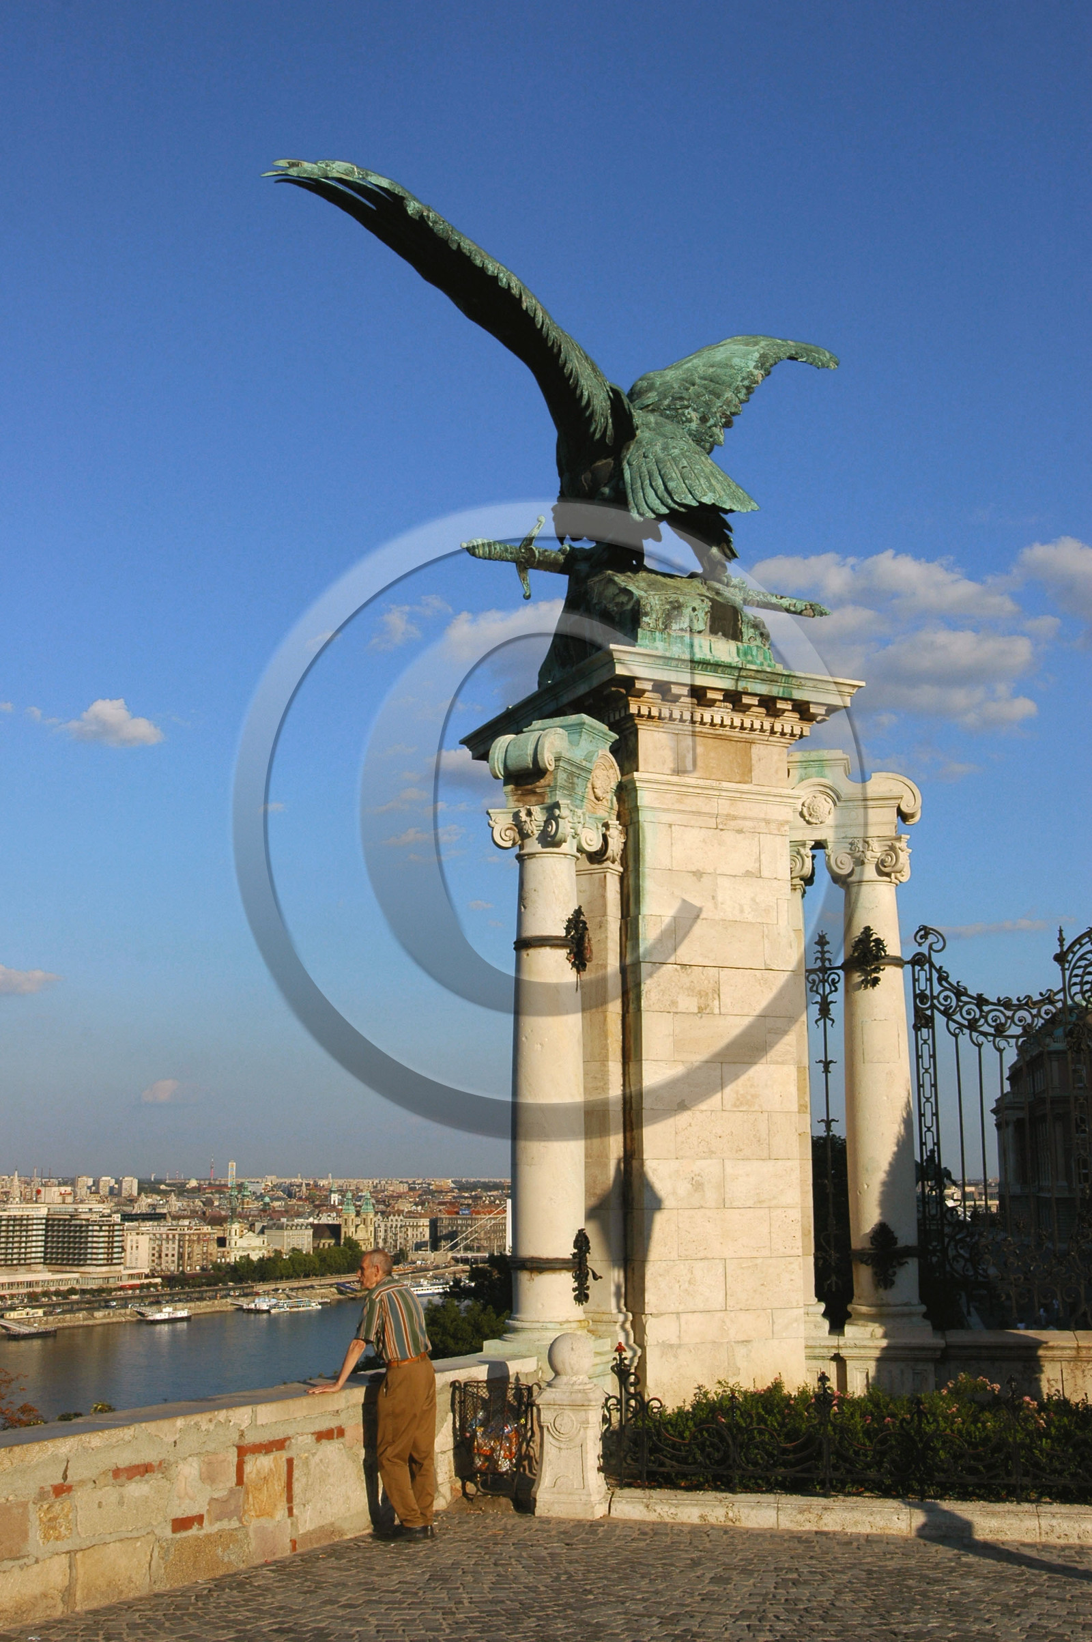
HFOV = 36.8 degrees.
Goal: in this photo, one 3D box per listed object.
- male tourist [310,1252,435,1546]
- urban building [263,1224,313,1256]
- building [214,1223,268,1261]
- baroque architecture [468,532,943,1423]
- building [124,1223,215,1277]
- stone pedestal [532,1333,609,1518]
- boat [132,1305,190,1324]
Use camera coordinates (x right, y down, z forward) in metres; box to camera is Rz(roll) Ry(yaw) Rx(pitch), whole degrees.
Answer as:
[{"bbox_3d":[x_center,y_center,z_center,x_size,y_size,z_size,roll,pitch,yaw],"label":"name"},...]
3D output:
[{"bbox_3d":[-0.998,3.398,9.836,0.670,1.620,0.500,-7,-14,29],"label":"male tourist"},{"bbox_3d":[-149.592,246.572,947.937,18.000,26.500,27.000,-6,-14,27],"label":"urban building"},{"bbox_3d":[-169.528,239.300,915.017,17.000,26.500,27.000,-6,-14,27],"label":"building"},{"bbox_3d":[0.927,1.597,13.970,3.900,6.700,3.200,6,-13,-25],"label":"baroque architecture"},{"bbox_3d":[-189.274,219.221,826.645,20.000,28.000,43.000,-7,-15,32],"label":"building"},{"bbox_3d":[0.178,3.810,10.427,0.410,1.080,0.410,-2,-13,12],"label":"stone pedestal"},{"bbox_3d":[-159.264,205.364,681.359,6.500,6.800,29.000,-7,-14,29],"label":"boat"}]

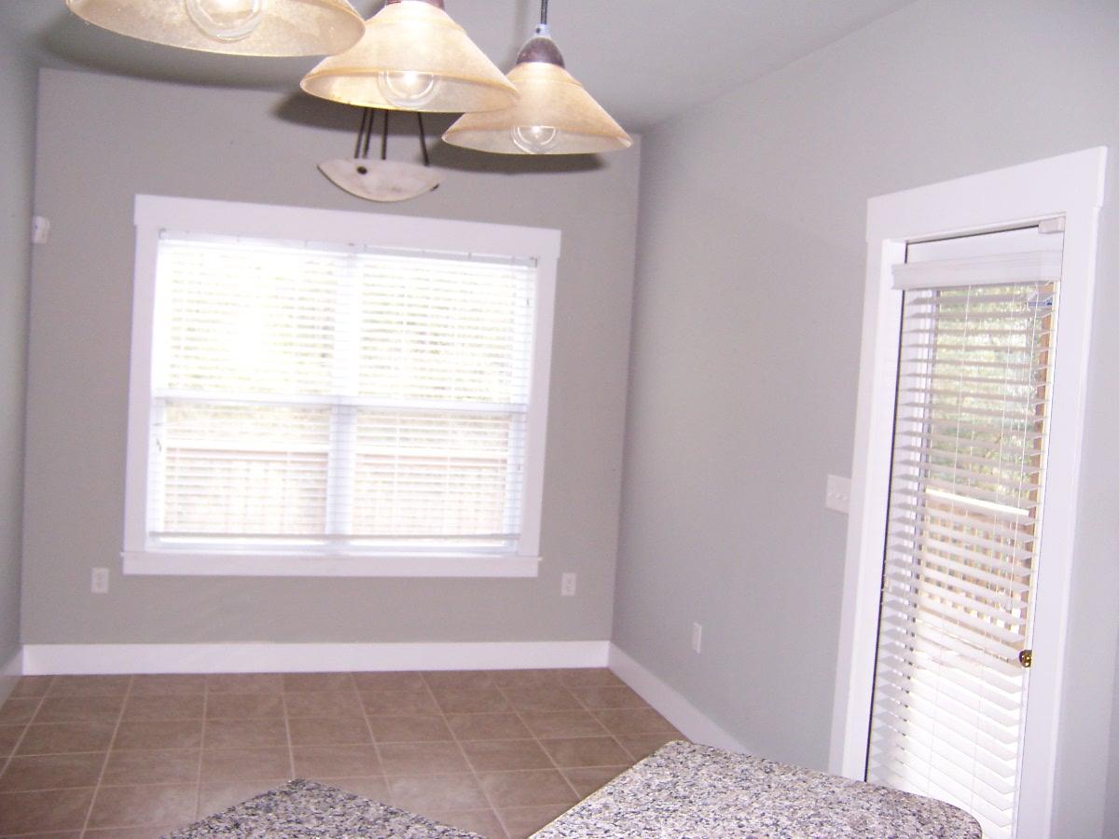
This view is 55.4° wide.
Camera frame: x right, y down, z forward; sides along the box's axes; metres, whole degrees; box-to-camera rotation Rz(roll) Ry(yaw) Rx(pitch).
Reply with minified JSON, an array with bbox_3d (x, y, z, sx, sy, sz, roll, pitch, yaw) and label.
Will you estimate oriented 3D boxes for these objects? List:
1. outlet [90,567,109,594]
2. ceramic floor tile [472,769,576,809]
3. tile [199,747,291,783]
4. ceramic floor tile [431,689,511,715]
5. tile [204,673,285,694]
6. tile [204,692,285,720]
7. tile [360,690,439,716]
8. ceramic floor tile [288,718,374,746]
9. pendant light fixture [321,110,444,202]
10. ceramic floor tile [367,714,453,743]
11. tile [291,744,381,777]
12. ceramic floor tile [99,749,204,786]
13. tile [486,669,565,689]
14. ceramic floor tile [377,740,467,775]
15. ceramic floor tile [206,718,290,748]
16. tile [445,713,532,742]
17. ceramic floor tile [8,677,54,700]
[{"bbox_3d":[-2.092,0.736,4.859,0.072,0.115,0.010,3,3,-17],"label":"outlet"},{"bbox_3d":[-0.118,1.376,3.973,0.330,0.010,0.330,3,3,-17],"label":"ceramic floor tile"},{"bbox_3d":[-1.170,1.295,3.991,0.330,0.010,0.330,3,3,-17],"label":"tile"},{"bbox_3d":[-0.404,1.301,4.918,0.330,0.010,0.330,3,3,-17],"label":"ceramic floor tile"},{"bbox_3d":[-1.454,1.227,4.945,0.330,0.010,0.320,3,3,-17],"label":"tile"},{"bbox_3d":[-1.361,1.249,4.631,0.330,0.010,0.330,3,3,-17],"label":"tile"},{"bbox_3d":[-0.723,1.288,4.834,0.330,0.010,0.330,3,3,-17],"label":"tile"},{"bbox_3d":[-0.947,1.294,4.418,0.330,0.010,0.330,3,3,-17],"label":"ceramic floor tile"},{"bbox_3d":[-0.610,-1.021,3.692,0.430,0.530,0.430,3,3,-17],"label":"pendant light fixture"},{"bbox_3d":[-0.628,1.307,4.502,0.330,0.010,0.330,3,3,-17],"label":"ceramic floor tile"},{"bbox_3d":[-0.852,1.317,4.099,0.330,0.010,0.330,3,3,-17],"label":"tile"},{"bbox_3d":[-1.487,1.277,3.897,0.330,0.010,0.330,3,3,-17],"label":"ceramic floor tile"},{"bbox_3d":[-0.174,1.292,5.304,0.328,0.010,0.328,3,3,-17],"label":"tile"},{"bbox_3d":[-0.533,1.330,4.182,0.330,0.010,0.330,3,3,-17],"label":"ceramic floor tile"},{"bbox_3d":[-1.265,1.272,4.311,0.330,0.010,0.330,3,3,-17],"label":"ceramic floor tile"},{"bbox_3d":[-0.309,1.329,4.611,0.330,0.010,0.330,3,3,-17],"label":"tile"},{"bbox_3d":[-2.309,1.174,4.668,0.142,0.010,0.328,3,3,-17],"label":"ceramic floor tile"}]

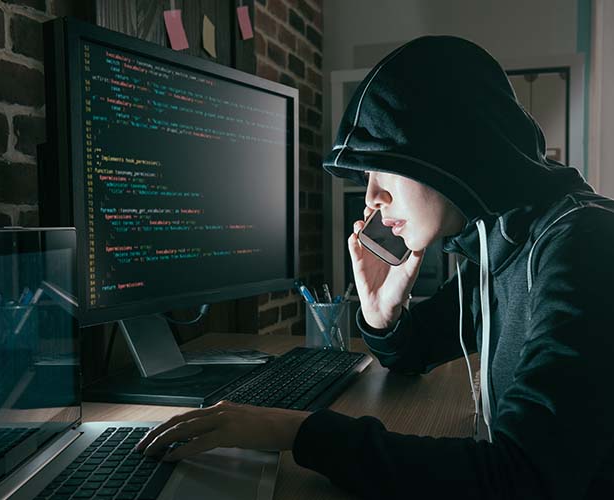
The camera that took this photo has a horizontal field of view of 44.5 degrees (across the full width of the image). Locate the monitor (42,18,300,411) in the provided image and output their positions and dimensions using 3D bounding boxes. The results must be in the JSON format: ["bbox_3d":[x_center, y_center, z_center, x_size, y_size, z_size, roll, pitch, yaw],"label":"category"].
[{"bbox_3d":[-0.189,-0.040,1.158,0.225,0.489,0.570,1,3,27],"label":"monitor"}]

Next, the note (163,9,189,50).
[{"bbox_3d":[-0.252,-0.431,1.470,0.008,0.075,0.075,-9,17,16],"label":"note"}]

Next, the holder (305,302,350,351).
[{"bbox_3d":[0.039,0.147,1.398,0.086,0.092,0.086,0,3,0],"label":"holder"}]

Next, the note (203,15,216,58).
[{"bbox_3d":[-0.217,-0.474,1.670,0.006,0.074,0.073,-1,-4,14],"label":"note"}]

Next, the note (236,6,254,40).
[{"bbox_3d":[-0.148,-0.548,1.813,0.006,0.075,0.075,-5,18,17],"label":"note"}]

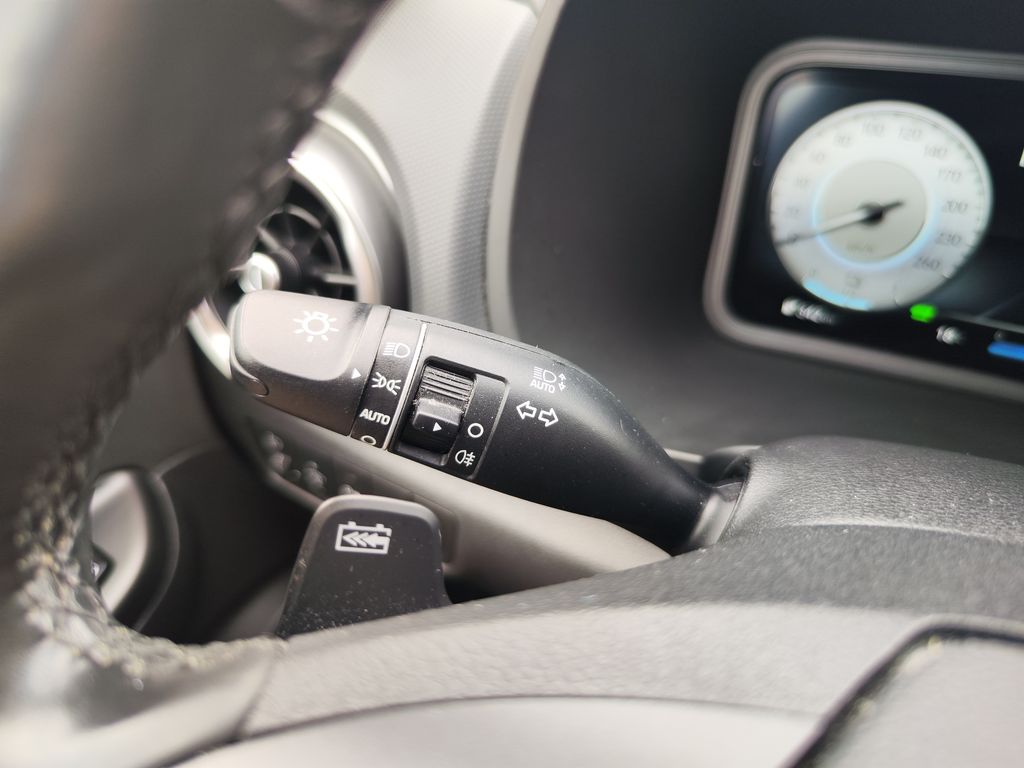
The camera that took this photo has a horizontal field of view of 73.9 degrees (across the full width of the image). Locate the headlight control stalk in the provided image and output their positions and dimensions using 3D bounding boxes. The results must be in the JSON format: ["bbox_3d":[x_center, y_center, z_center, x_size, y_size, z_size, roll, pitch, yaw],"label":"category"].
[{"bbox_3d":[-0.009,0.005,0.170,0.126,0.036,0.032,18,8,0],"label":"headlight control stalk"}]

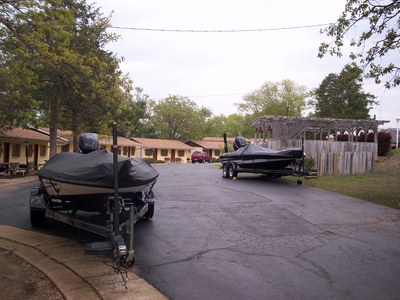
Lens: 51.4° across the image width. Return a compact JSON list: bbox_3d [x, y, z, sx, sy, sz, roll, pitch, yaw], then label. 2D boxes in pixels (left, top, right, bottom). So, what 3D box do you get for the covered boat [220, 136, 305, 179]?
[{"bbox_3d":[3.300,0.370,20.200,2.400,2.200,6.300,0,0,-21],"label":"covered boat"}]

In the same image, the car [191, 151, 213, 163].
[{"bbox_3d":[0.250,1.080,59.500,1.850,1.730,4.600,0,0,22],"label":"car"}]

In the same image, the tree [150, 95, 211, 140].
[{"bbox_3d":[-3.600,-4.200,77.000,11.000,12.300,10.500,0,0,0],"label":"tree"}]

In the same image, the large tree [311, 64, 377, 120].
[{"bbox_3d":[15.200,-4.100,44.000,7.000,10.500,7.000,0,0,0],"label":"large tree"}]

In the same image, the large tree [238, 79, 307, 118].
[{"bbox_3d":[10.600,-4.200,61.000,9.900,12.200,9.500,0,0,0],"label":"large tree"}]

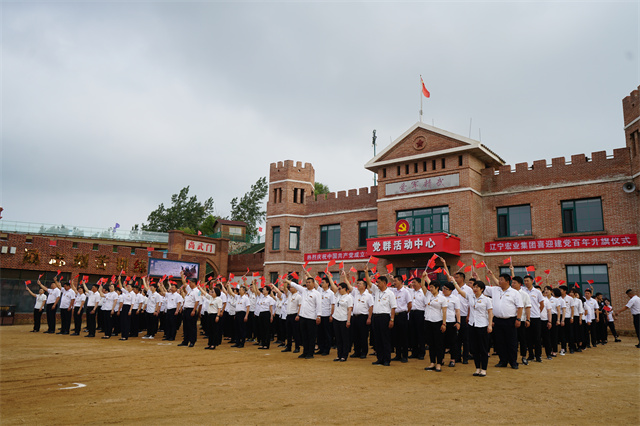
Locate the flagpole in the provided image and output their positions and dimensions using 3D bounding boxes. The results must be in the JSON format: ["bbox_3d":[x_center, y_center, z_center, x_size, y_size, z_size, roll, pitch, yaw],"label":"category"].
[{"bbox_3d":[6.024,-6.791,29.650,0.100,3.050,0.100,-7,-13,37],"label":"flagpole"}]

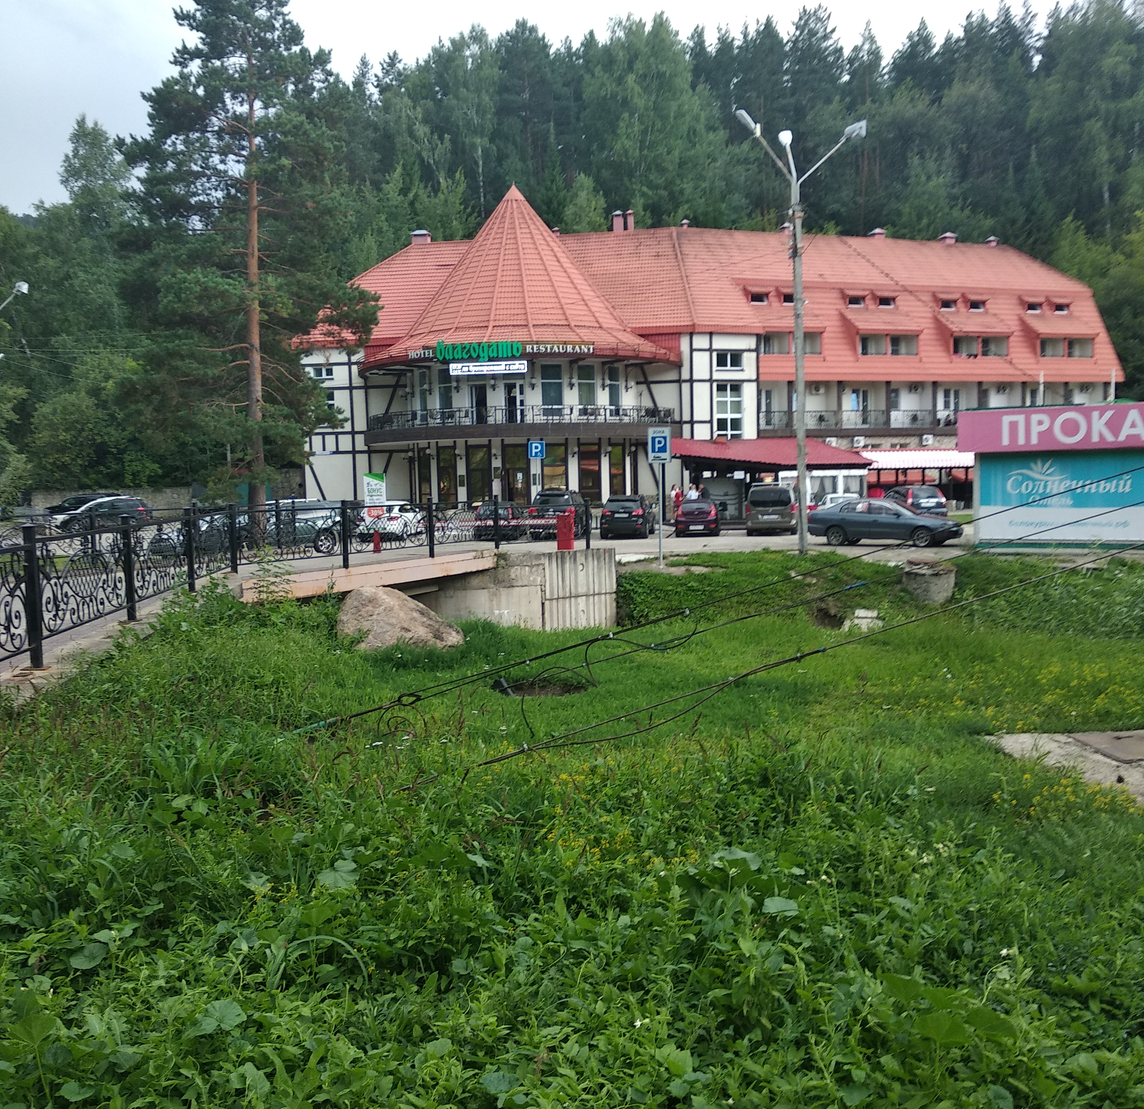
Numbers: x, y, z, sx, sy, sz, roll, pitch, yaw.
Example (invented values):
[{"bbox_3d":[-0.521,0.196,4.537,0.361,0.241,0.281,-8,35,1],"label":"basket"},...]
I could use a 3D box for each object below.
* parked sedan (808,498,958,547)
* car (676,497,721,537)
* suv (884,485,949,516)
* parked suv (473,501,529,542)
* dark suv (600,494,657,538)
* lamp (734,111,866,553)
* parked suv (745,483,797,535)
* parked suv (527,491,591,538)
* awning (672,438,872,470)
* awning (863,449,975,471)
[{"bbox_3d":[9.223,-0.955,33.858,4.500,1.410,1.700,1,4,32],"label":"parked sedan"},{"bbox_3d":[5.081,-1.503,45.756,1.700,1.470,4.350,-1,3,9],"label":"car"},{"bbox_3d":[16.182,-2.366,53.750,1.820,1.680,4.500,-1,3,0],"label":"suv"},{"bbox_3d":[-2.878,-1.410,46.952,1.730,1.600,4.200,-1,3,7],"label":"parked suv"},{"bbox_3d":[2.346,-1.544,46.548,1.890,1.740,4.680,-1,3,9],"label":"dark suv"},{"bbox_3d":[6.268,-5.810,30.957,3.400,11.500,2.100,-1,3,0],"label":"lamp"},{"bbox_3d":[7.876,-1.784,45.141,1.920,1.980,4.950,-1,3,11],"label":"parked suv"},{"bbox_3d":[-0.527,-1.631,46.243,1.950,1.920,4.900,-1,3,8],"label":"parked suv"},{"bbox_3d":[8.885,-4.456,51.000,8.300,1.450,4.700,-2,3,-6],"label":"awning"},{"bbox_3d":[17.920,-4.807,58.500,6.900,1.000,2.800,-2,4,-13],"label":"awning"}]

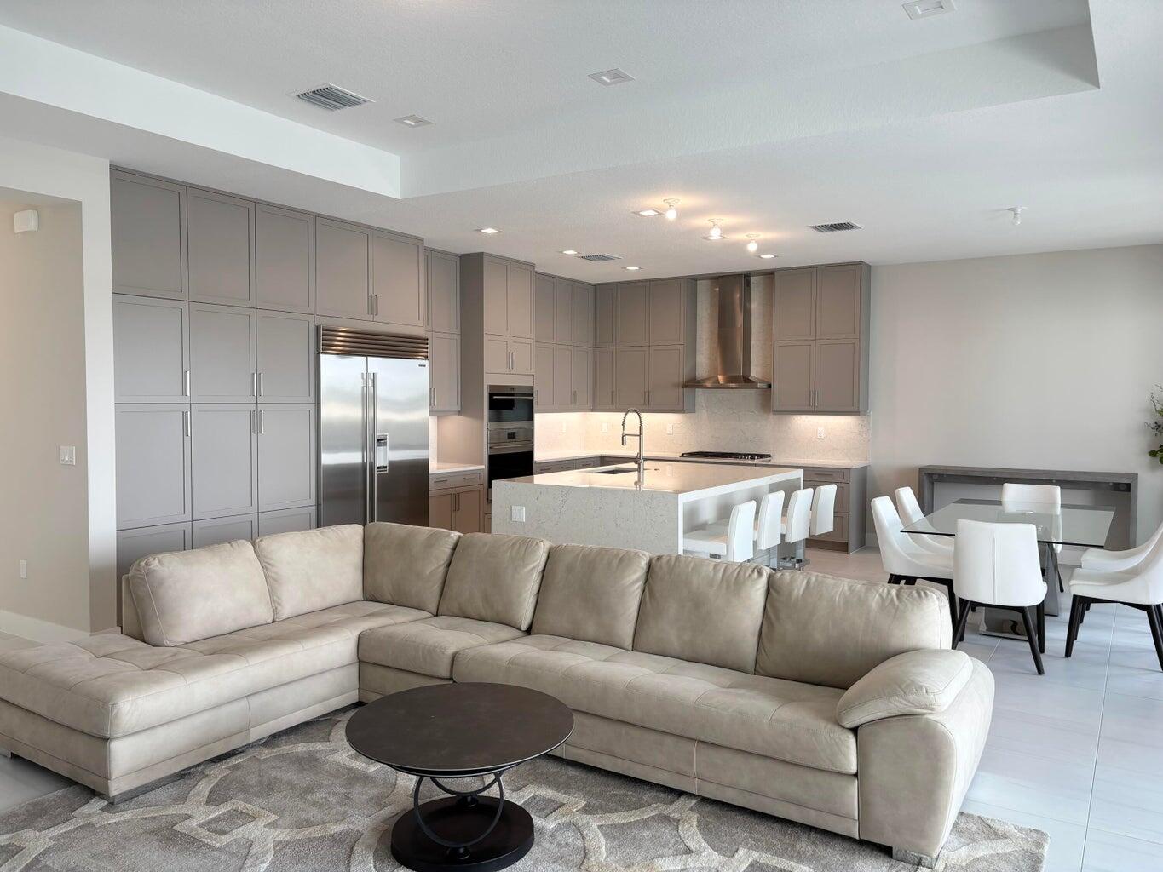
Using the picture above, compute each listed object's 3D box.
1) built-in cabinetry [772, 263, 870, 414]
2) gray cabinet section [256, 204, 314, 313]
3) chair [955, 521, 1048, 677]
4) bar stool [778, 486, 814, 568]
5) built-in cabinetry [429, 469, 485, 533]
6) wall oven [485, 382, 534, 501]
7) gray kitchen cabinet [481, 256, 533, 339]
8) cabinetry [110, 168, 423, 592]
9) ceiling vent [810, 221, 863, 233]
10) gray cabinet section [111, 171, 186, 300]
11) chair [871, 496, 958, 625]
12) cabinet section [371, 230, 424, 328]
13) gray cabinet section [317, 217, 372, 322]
[{"bbox_3d":[2.612,-1.038,9.583,0.986,1.600,0.330,2,3,33],"label":"built-in cabinetry"},{"bbox_3d":[-2.512,-1.348,6.850,0.600,0.777,0.549,2,3,33],"label":"gray cabinet section"},{"bbox_3d":[2.589,0.934,5.393,0.518,0.870,0.593,2,3,33],"label":"chair"},{"bbox_3d":[1.646,0.855,7.439,0.480,0.840,0.430,2,3,33],"label":"bar stool"},{"bbox_3d":[-1.489,0.767,8.562,0.650,0.900,0.920,2,3,33],"label":"built-in cabinetry"},{"bbox_3d":[-0.962,0.045,9.272,0.620,1.156,0.762,2,3,33],"label":"wall oven"},{"bbox_3d":[-1.001,-1.439,9.212,0.644,0.792,0.840,2,3,33],"label":"gray kitchen cabinet"},{"bbox_3d":[-2.455,-0.234,6.916,0.640,3.033,2.877,2,3,33],"label":"cabinetry"},{"bbox_3d":[2.139,-1.745,7.323,0.360,0.035,0.300,2,3,33],"label":"ceiling vent"},{"bbox_3d":[-3.098,-1.313,5.940,0.600,0.777,0.527,2,3,33],"label":"gray cabinet section"},{"bbox_3d":[2.392,0.895,6.151,0.600,0.870,0.510,2,3,33],"label":"chair"},{"bbox_3d":[-1.861,-1.388,7.862,0.600,0.777,0.619,2,3,33],"label":"cabinet section"},{"bbox_3d":[-2.196,-1.367,7.341,0.600,0.777,0.620,2,3,33],"label":"gray cabinet section"}]

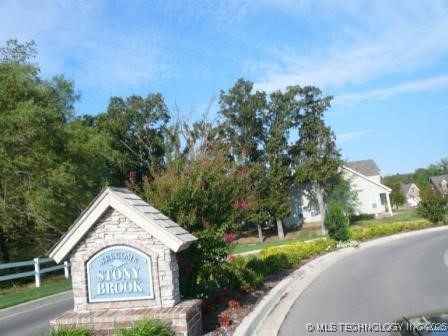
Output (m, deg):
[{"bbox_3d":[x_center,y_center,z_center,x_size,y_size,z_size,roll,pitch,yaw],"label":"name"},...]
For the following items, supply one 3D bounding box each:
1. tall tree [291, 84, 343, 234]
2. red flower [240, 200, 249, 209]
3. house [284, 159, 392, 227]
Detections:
[{"bbox_3d":[5.401,-0.492,21.653,3.100,8.900,3.100,-6,-8,0],"label":"tall tree"},{"bbox_3d":[0.393,0.700,6.954,0.160,0.160,0.160,-6,-8,0],"label":"red flower"},{"bbox_3d":[12.902,3.225,46.727,10.800,7.200,11.500,-6,-8,-5],"label":"house"}]

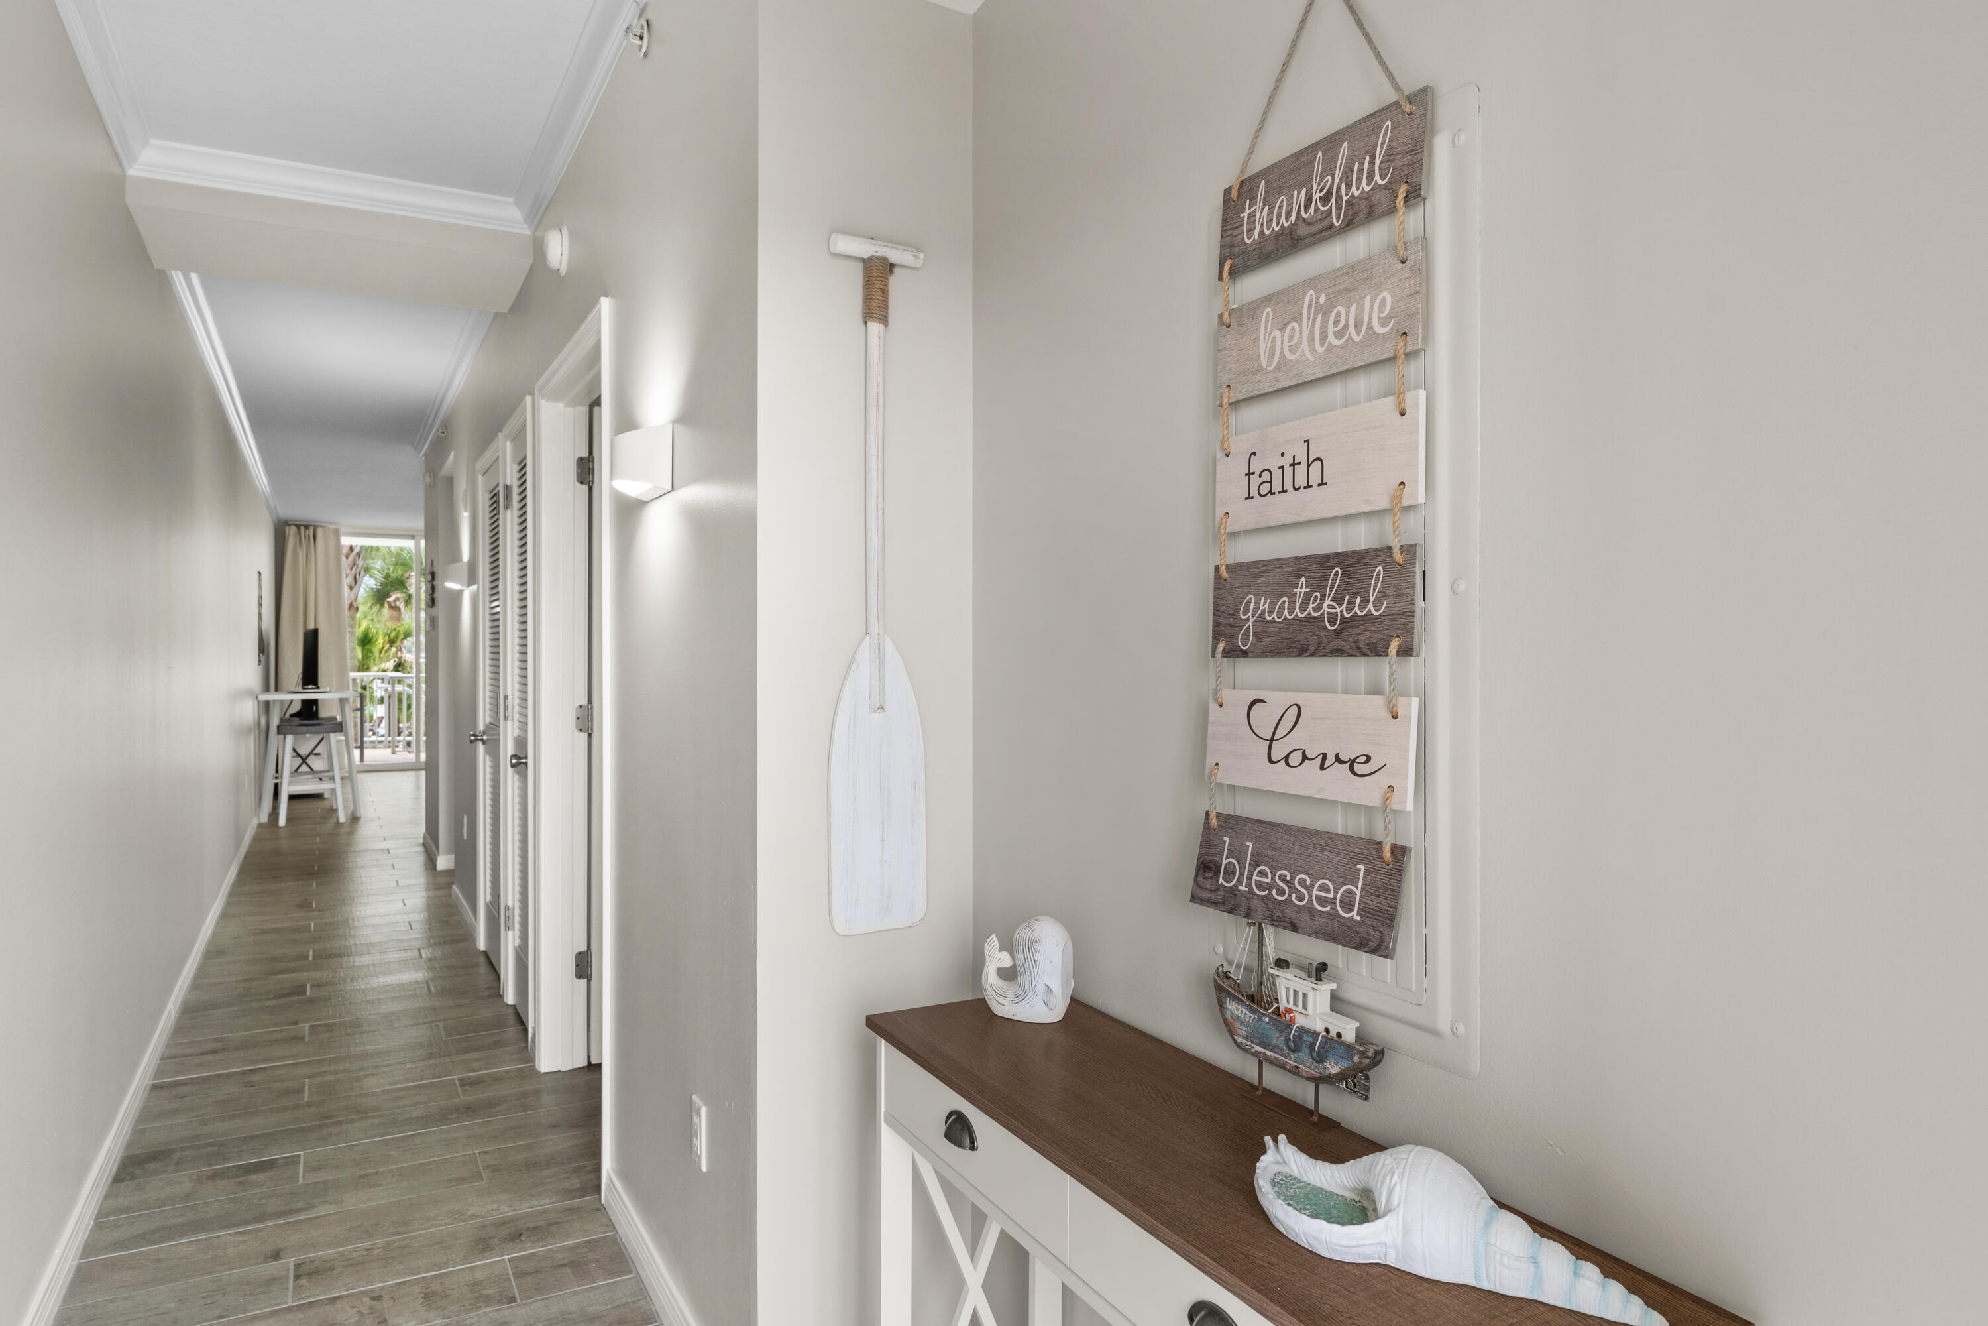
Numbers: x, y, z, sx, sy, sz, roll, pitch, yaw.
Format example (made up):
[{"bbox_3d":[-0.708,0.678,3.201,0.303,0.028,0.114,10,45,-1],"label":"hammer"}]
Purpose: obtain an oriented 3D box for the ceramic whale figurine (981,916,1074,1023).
[{"bbox_3d":[0.048,0.421,1.611,0.124,0.136,0.080,0,1,25],"label":"ceramic whale figurine"}]

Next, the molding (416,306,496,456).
[{"bbox_3d":[-2.933,-1.436,6.197,0.062,0.080,4.220,0,1,-30],"label":"molding"}]

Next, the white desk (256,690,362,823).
[{"bbox_3d":[-5.444,0.721,9.229,0.660,0.975,0.700,0,1,-30],"label":"white desk"}]

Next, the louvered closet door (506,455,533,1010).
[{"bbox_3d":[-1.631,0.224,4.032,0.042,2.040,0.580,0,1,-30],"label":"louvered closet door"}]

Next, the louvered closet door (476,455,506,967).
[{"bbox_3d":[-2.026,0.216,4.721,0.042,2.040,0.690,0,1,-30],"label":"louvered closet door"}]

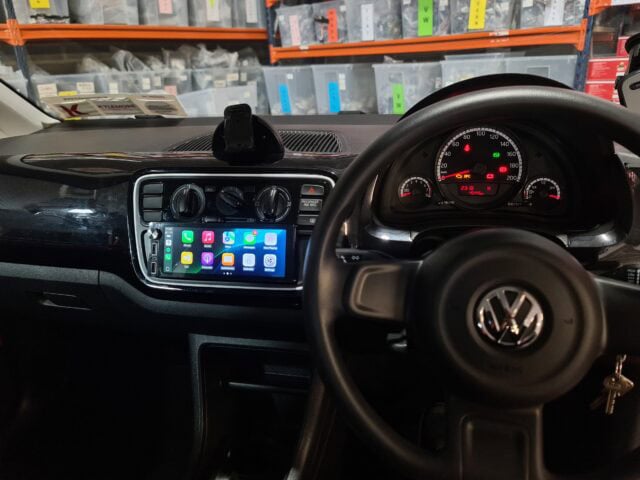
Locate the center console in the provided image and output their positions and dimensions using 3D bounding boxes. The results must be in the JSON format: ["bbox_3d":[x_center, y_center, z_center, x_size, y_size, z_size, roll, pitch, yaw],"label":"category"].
[{"bbox_3d":[-0.109,-0.012,0.620,0.258,0.148,0.060,2,2,7],"label":"center console"}]

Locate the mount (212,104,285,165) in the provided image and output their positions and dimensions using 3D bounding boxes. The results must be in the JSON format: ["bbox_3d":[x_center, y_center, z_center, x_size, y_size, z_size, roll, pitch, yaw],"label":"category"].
[{"bbox_3d":[-0.101,-0.146,0.645,0.096,0.074,0.072,0,23,7],"label":"mount"}]

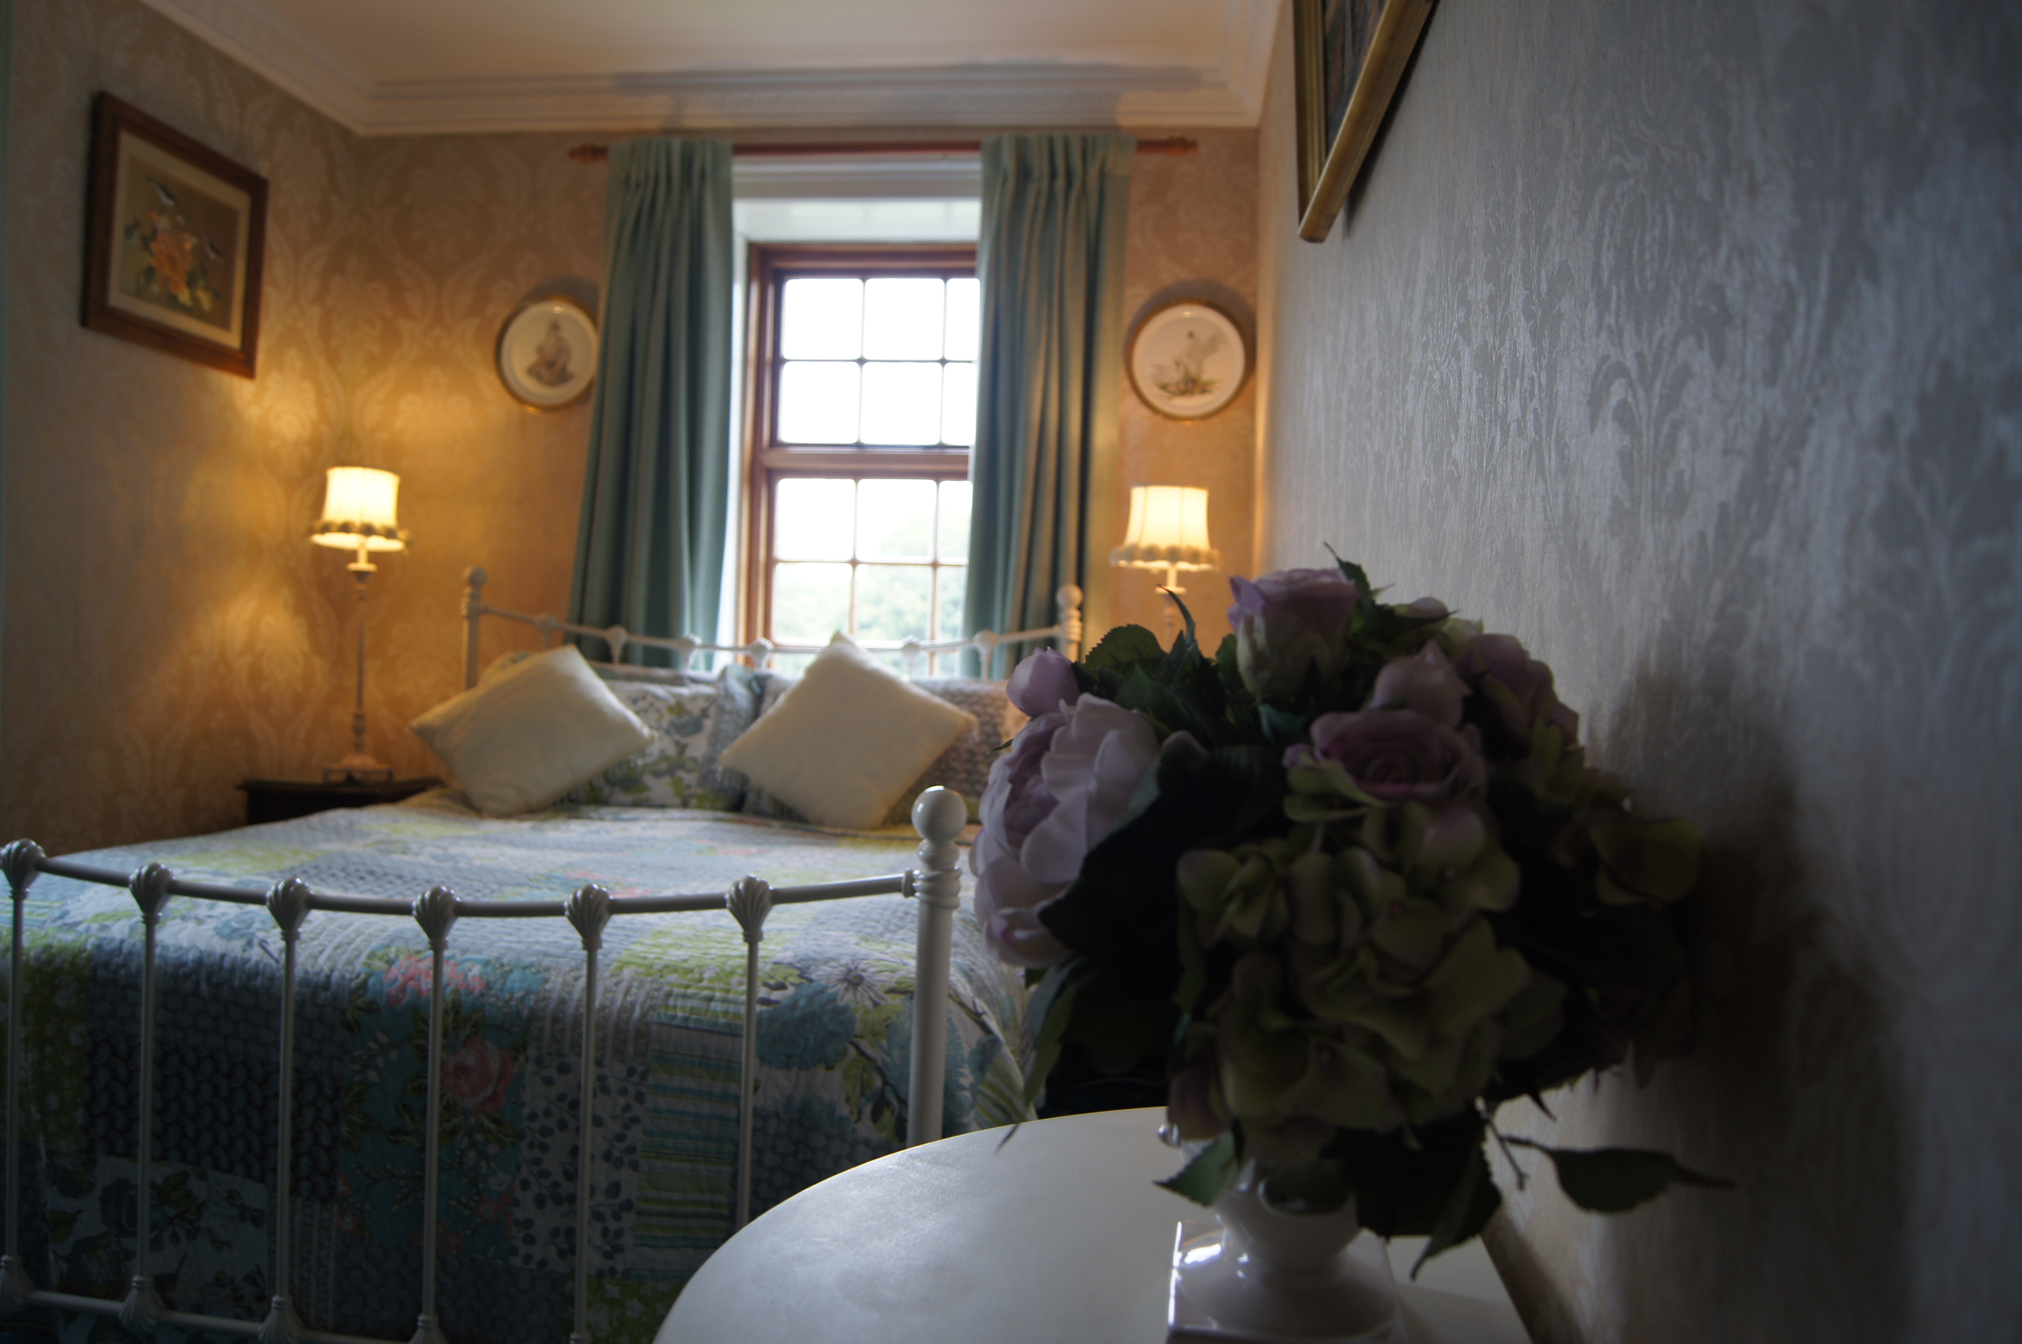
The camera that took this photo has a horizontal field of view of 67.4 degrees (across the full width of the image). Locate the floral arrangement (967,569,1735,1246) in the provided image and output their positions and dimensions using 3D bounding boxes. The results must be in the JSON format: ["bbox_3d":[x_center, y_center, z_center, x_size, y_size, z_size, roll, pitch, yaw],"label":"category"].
[{"bbox_3d":[0.141,0.100,0.640,0.300,0.290,0.275,2,2,7],"label":"floral arrangement"}]

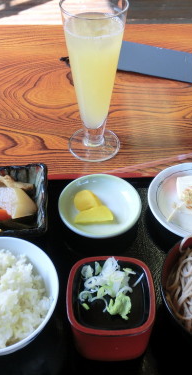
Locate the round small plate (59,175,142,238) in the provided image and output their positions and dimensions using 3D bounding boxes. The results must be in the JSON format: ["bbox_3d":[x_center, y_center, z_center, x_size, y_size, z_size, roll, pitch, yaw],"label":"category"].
[{"bbox_3d":[0.006,0.031,0.520,0.104,0.031,0.104,0,47,0],"label":"round small plate"}]

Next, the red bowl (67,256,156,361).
[{"bbox_3d":[0.015,0.123,0.409,0.083,0.068,0.082,-1,47,-1],"label":"red bowl"}]

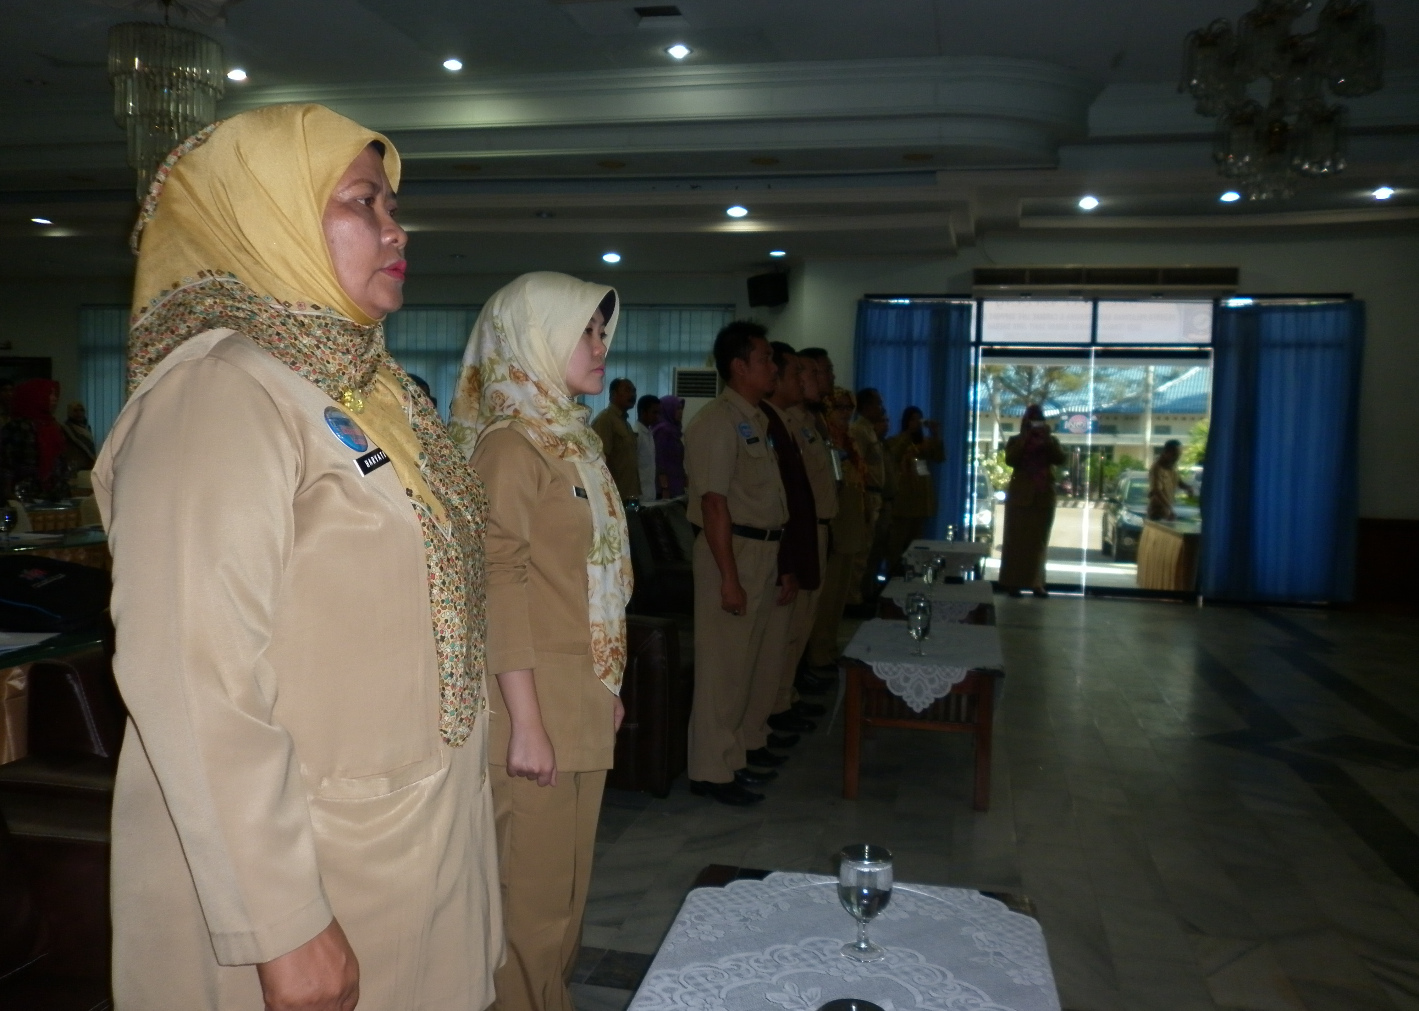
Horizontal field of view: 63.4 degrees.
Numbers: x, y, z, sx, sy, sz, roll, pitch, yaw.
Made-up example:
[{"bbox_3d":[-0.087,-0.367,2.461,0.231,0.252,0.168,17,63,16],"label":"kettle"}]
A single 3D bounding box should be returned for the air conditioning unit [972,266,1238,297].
[{"bbox_3d":[3.258,-1.857,9.463,2.080,0.250,0.230,2,3,11],"label":"air conditioning unit"}]

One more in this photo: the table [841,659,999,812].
[{"bbox_3d":[0.856,0.791,4.574,0.590,0.490,1.100,2,3,13],"label":"table"}]

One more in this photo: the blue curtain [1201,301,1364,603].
[{"bbox_3d":[4.930,-0.461,9.892,1.240,2.580,0.160,2,3,13],"label":"blue curtain"}]

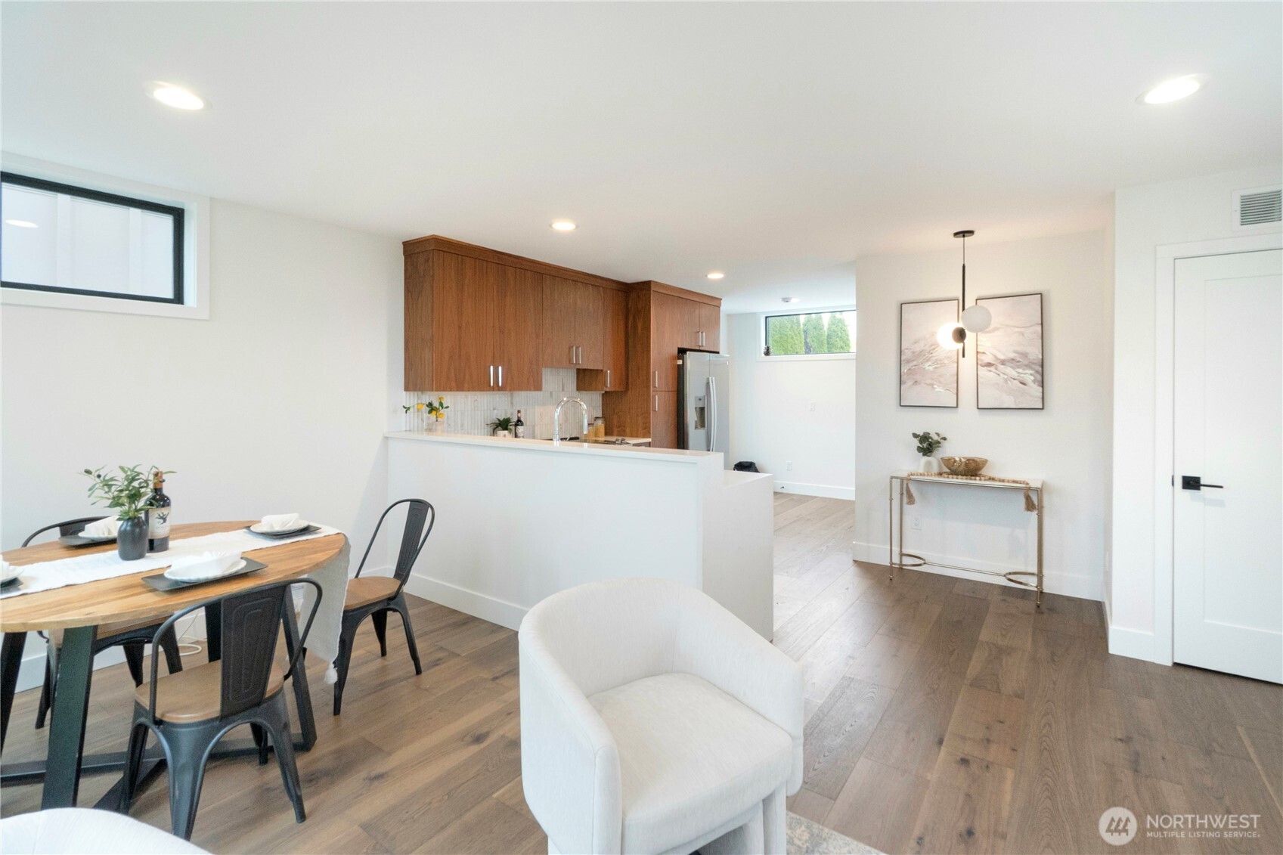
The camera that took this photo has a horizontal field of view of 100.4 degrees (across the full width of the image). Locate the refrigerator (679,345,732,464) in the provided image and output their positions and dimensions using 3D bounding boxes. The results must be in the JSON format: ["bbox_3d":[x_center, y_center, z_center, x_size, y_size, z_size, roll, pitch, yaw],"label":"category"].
[{"bbox_3d":[0.483,0.074,6.081,0.741,1.795,0.879,2,3,36],"label":"refrigerator"}]

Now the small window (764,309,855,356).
[{"bbox_3d":[2.263,-1.242,7.064,1.323,0.541,0.090,2,3,33],"label":"small window"}]

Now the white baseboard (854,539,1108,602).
[{"bbox_3d":[2.402,1.050,3.962,1.565,0.147,0.020,2,3,33],"label":"white baseboard"}]

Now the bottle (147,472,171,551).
[{"bbox_3d":[-1.934,0.334,2.145,0.080,0.305,0.080,2,3,33],"label":"bottle"}]

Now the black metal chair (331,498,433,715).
[{"bbox_3d":[-1.338,0.794,2.565,0.430,0.850,0.490,2,3,36],"label":"black metal chair"}]

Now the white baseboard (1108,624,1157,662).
[{"bbox_3d":[2.568,1.131,2.795,0.178,0.150,0.020,2,3,33],"label":"white baseboard"}]

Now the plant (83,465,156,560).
[{"bbox_3d":[-1.983,0.322,2.043,0.250,0.340,0.240,2,3,33],"label":"plant"}]

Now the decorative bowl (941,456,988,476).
[{"bbox_3d":[2.306,0.279,3.820,0.295,0.122,0.295,2,3,33],"label":"decorative bowl"}]

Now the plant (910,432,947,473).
[{"bbox_3d":[2.140,0.187,3.984,0.240,0.305,0.200,2,3,33],"label":"plant"}]

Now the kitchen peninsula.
[{"bbox_3d":[-0.543,0.621,3.376,2.527,1.091,0.764,2,3,33],"label":"kitchen peninsula"}]

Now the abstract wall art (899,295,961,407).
[{"bbox_3d":[2.188,-0.564,4.089,0.410,0.836,0.035,2,3,33],"label":"abstract wall art"}]

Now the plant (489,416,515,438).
[{"bbox_3d":[-1.119,0.032,4.278,0.190,0.240,0.190,2,3,33],"label":"plant"}]

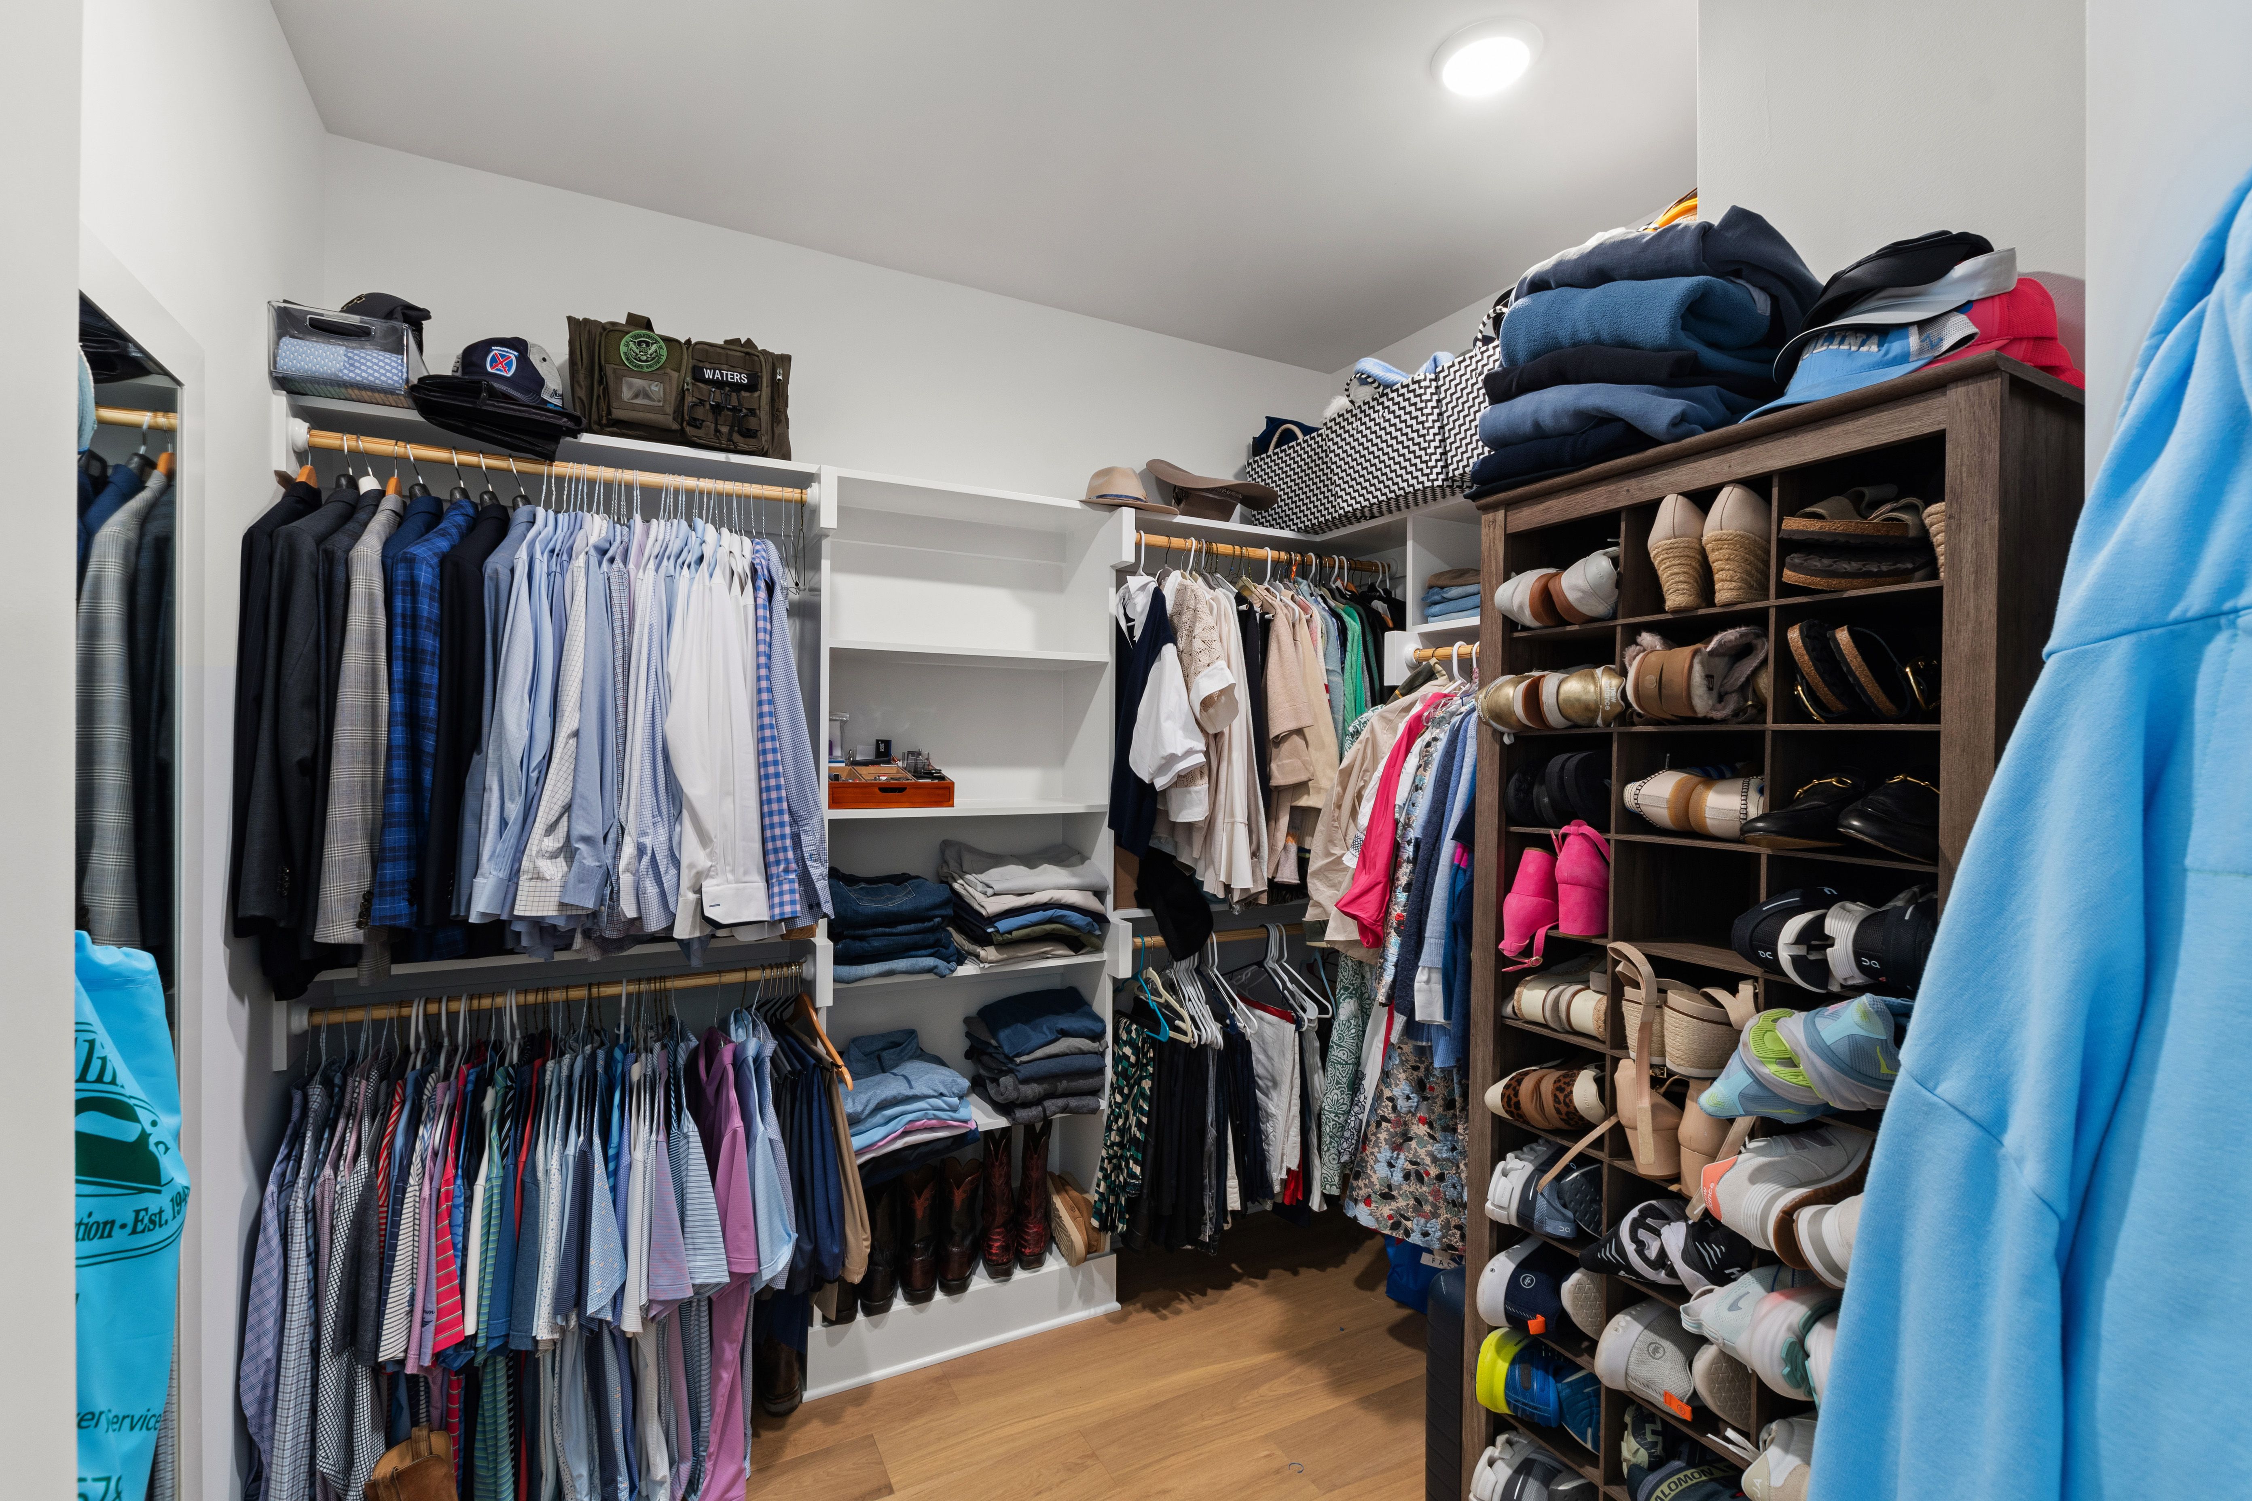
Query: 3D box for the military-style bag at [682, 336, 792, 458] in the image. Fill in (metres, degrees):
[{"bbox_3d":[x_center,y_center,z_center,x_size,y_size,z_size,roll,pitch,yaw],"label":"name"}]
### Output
[{"bbox_3d":[-0.860,-0.752,2.075,0.215,0.245,0.175,0,0,-27],"label":"military-style bag"}]

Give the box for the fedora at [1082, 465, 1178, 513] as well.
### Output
[{"bbox_3d":[-0.002,-0.693,2.539,0.270,0.130,0.315,0,0,-27],"label":"fedora"}]

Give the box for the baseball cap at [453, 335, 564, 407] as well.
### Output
[{"bbox_3d":[-1.251,-0.773,1.903,0.185,0.150,0.260,0,0,-22],"label":"baseball cap"}]

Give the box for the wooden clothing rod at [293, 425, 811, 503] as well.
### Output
[{"bbox_3d":[-1.094,-0.567,1.878,0.886,0.035,0.035,-1,1,-27],"label":"wooden clothing rod"}]

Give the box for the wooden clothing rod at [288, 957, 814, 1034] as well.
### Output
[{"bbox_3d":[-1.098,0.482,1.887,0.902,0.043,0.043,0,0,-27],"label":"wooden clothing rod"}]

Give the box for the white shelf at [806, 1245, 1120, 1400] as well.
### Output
[{"bbox_3d":[-0.441,1.403,2.442,0.794,0.144,0.314,0,0,-27],"label":"white shelf"}]

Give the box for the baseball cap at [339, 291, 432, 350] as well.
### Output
[{"bbox_3d":[-1.496,-0.846,1.868,0.255,0.140,0.180,0,0,-35],"label":"baseball cap"}]

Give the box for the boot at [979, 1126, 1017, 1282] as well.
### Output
[{"bbox_3d":[-0.341,1.166,2.494,0.100,0.330,0.280,1,0,-13],"label":"boot"}]

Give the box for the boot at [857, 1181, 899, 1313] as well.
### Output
[{"bbox_3d":[-0.615,1.185,2.348,0.105,0.290,0.285,1,0,-15],"label":"boot"}]

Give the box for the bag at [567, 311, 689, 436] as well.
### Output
[{"bbox_3d":[-1.047,-0.759,1.980,0.215,0.255,0.175,0,0,-27],"label":"bag"}]

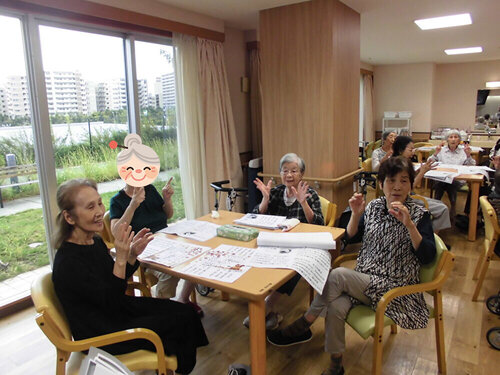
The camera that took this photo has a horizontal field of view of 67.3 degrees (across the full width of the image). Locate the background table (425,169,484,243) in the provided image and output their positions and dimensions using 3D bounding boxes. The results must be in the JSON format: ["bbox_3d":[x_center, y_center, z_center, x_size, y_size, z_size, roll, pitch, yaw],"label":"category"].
[{"bbox_3d":[2.304,0.104,4.619,0.970,0.700,0.970,6,14,33],"label":"background table"}]

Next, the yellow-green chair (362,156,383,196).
[{"bbox_3d":[1.860,-0.028,5.236,0.560,0.740,0.540,6,14,33],"label":"yellow-green chair"}]

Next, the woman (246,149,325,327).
[{"bbox_3d":[0.225,0.326,2.720,0.540,1.120,0.840,6,14,33],"label":"woman"}]

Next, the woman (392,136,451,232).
[{"bbox_3d":[1.662,0.057,3.845,0.680,1.130,0.500,4,13,25],"label":"woman"}]

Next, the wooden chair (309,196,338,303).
[{"bbox_3d":[0.377,0.461,2.990,0.550,0.740,0.560,6,14,33],"label":"wooden chair"}]

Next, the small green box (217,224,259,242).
[{"bbox_3d":[-0.070,0.267,2.210,0.225,0.050,0.115,6,14,33],"label":"small green box"}]

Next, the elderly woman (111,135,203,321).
[{"bbox_3d":[-0.655,0.340,2.610,0.680,1.180,0.520,6,14,33],"label":"elderly woman"}]

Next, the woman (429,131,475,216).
[{"bbox_3d":[2.643,-0.188,4.939,0.550,1.130,0.780,6,14,33],"label":"woman"}]

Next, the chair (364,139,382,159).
[{"bbox_3d":[2.607,-0.543,7.656,0.560,0.760,0.540,6,14,33],"label":"chair"}]

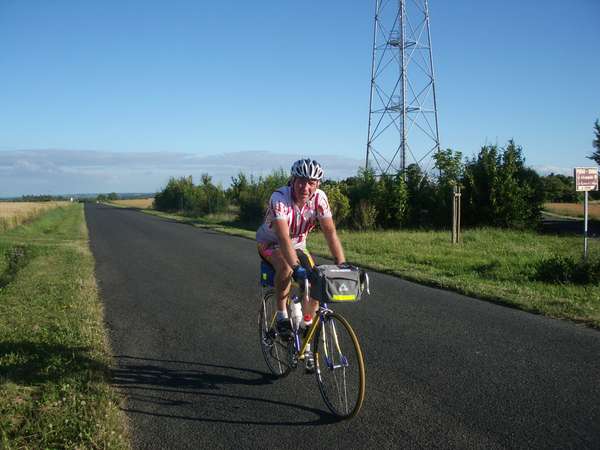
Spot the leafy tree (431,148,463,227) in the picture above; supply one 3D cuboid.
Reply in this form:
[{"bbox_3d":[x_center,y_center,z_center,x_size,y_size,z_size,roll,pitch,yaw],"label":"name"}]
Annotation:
[{"bbox_3d":[4.513,-0.892,18.634,1.050,2.928,1.050,0,3,0],"label":"leafy tree"}]

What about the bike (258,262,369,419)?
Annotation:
[{"bbox_3d":[0.032,0.735,4.399,0.470,1.000,1.690,-1,3,-26],"label":"bike"}]

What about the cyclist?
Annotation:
[{"bbox_3d":[0.030,0.305,4.382,0.520,1.500,0.870,-1,3,-26],"label":"cyclist"}]

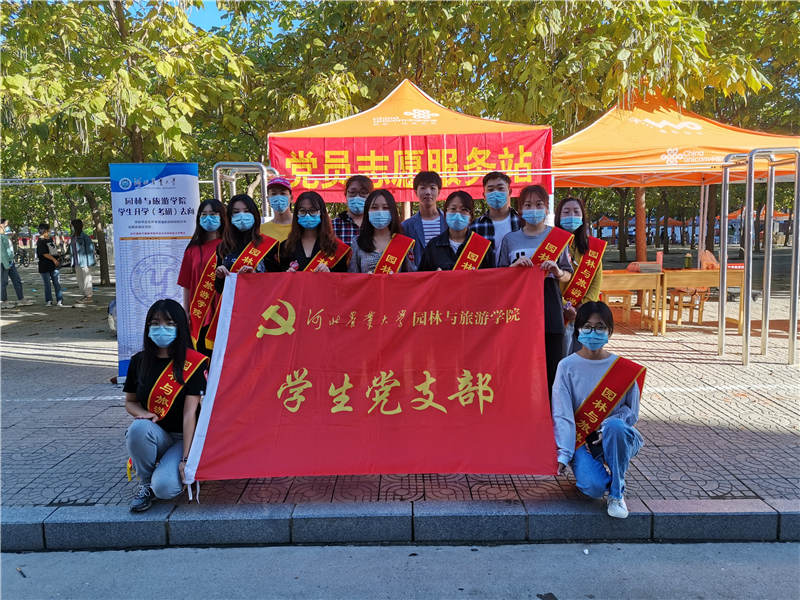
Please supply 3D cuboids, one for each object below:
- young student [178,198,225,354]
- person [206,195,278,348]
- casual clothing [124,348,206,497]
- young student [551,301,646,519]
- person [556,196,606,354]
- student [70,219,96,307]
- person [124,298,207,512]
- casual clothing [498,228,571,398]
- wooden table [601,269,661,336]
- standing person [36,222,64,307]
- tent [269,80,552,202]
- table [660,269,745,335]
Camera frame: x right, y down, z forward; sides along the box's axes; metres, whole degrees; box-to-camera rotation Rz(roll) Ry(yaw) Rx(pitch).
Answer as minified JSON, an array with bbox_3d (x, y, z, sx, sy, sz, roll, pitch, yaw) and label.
[{"bbox_3d":[-1.378,0.096,4.302,0.460,1.640,0.320,-2,7,-9],"label":"young student"},{"bbox_3d":[-1.009,0.128,3.900,0.460,1.640,0.360,-2,6,-7],"label":"person"},{"bbox_3d":[-1.267,0.655,3.260,0.450,0.750,0.550,-1,6,-5],"label":"casual clothing"},{"bbox_3d":[1.072,0.523,3.230,0.500,1.000,0.640,0,6,7],"label":"young student"},{"bbox_3d":[1.229,0.089,4.186,0.460,1.610,0.340,0,7,6],"label":"person"},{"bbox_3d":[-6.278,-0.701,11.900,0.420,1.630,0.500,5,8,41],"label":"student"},{"bbox_3d":[-1.285,0.526,3.308,0.460,1.040,0.640,-2,7,-9],"label":"person"},{"bbox_3d":[0.875,0.172,3.880,0.480,1.300,0.360,0,6,7],"label":"casual clothing"},{"bbox_3d":[2.766,0.043,7.730,1.080,0.780,0.500,-1,7,1],"label":"wooden table"},{"bbox_3d":[-6.853,-0.686,11.800,0.450,1.640,0.500,3,8,34],"label":"standing person"},{"bbox_3d":[0.098,-1.165,7.850,3.000,3.250,3.000,-1,6,-2],"label":"tent"},{"bbox_3d":[3.808,0.015,7.769,1.070,0.790,0.500,-1,7,1],"label":"table"}]

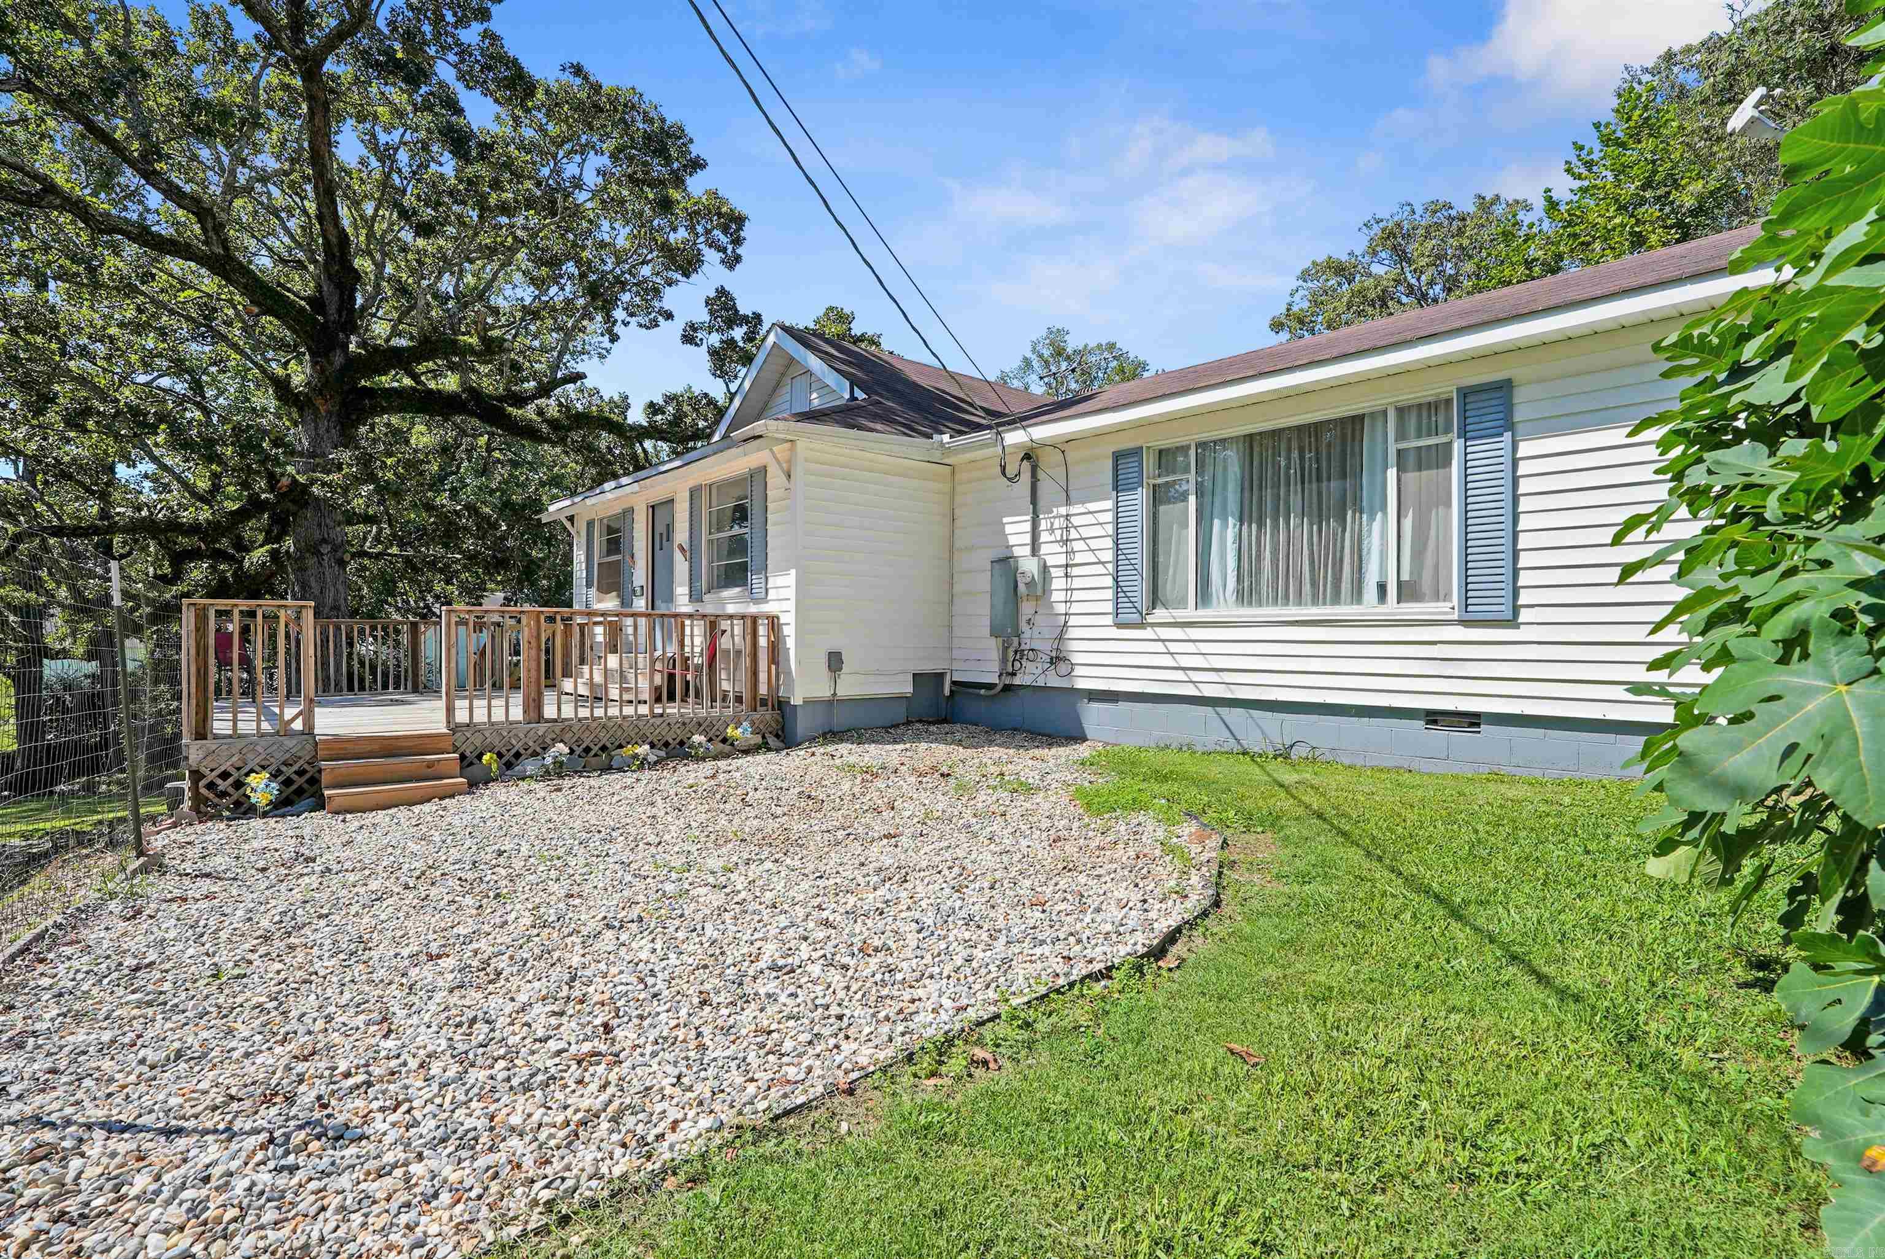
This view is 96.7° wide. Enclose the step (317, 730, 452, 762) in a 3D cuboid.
[{"bbox_3d":[-4.614,0.945,6.949,0.915,0.175,0.280,0,0,-39],"label":"step"}]

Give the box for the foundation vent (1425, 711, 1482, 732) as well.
[{"bbox_3d":[3.965,0.714,6.505,0.390,0.180,0.070,0,0,45],"label":"foundation vent"}]

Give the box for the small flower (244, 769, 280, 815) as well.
[{"bbox_3d":[-5.178,1.239,6.380,0.210,0.325,0.180,0,0,-39],"label":"small flower"}]

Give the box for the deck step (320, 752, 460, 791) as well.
[{"bbox_3d":[-4.434,1.113,6.759,0.915,0.175,0.280,0,0,-39],"label":"deck step"}]

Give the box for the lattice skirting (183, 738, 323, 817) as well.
[{"bbox_3d":[-5.323,1.123,6.498,0.794,0.575,0.050,0,0,-39],"label":"lattice skirting"}]

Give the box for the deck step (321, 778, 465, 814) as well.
[{"bbox_3d":[-4.272,1.294,6.569,0.915,0.165,0.280,0,0,-39],"label":"deck step"}]

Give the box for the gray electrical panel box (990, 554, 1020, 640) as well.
[{"bbox_3d":[0.726,-0.352,9.644,0.120,0.869,0.333,0,0,-44],"label":"gray electrical panel box"}]

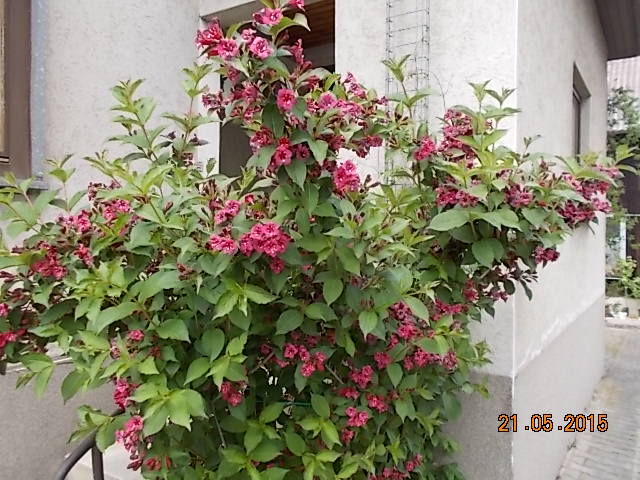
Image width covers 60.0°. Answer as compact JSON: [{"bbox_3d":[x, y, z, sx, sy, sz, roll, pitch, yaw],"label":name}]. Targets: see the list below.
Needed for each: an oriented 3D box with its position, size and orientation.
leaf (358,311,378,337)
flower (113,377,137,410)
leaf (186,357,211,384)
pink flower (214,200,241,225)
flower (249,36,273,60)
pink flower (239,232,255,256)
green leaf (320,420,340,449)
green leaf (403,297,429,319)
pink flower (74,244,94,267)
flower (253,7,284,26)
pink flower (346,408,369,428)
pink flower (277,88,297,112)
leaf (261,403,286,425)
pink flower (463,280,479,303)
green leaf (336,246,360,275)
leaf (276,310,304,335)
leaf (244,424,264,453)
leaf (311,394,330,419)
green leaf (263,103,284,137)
[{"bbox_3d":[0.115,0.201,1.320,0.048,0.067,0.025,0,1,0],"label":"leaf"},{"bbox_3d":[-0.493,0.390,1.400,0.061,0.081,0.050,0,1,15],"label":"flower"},{"bbox_3d":[-0.300,0.322,1.360,0.043,0.087,0.016,38,-27,15],"label":"leaf"},{"bbox_3d":[-0.264,-0.078,1.580,0.071,0.066,0.050,0,0,-9],"label":"pink flower"},{"bbox_3d":[-0.153,-0.494,1.430,0.059,0.059,0.045,0,0,-13],"label":"flower"},{"bbox_3d":[-0.176,0.011,1.330,0.036,0.055,0.040,0,0,6],"label":"pink flower"},{"bbox_3d":[0.026,0.473,1.350,0.046,0.065,0.038,0,0,-14],"label":"green leaf"},{"bbox_3d":[0.245,0.178,1.420,0.038,0.088,0.016,-37,-24,-18],"label":"green leaf"},{"bbox_3d":[-0.730,0.048,1.720,0.059,0.066,0.045,0,0,-23],"label":"pink flower"},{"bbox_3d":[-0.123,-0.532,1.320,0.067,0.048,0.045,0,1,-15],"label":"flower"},{"bbox_3d":[0.101,0.483,1.500,0.057,0.051,0.045,0,0,2],"label":"pink flower"},{"bbox_3d":[-0.082,-0.340,1.350,0.046,0.056,0.041,0,0,-2],"label":"pink flower"},{"bbox_3d":[-0.134,0.491,1.570,0.091,0.039,0.020,-37,-25,-27],"label":"leaf"},{"bbox_3d":[0.412,0.141,1.520,0.042,0.057,0.046,0,0,-2],"label":"pink flower"},{"bbox_3d":[0.080,0.060,1.550,0.064,0.076,0.035,0,0,3],"label":"green leaf"},{"bbox_3d":[-0.081,0.226,1.530,0.074,0.067,0.035,0,0,-3],"label":"leaf"},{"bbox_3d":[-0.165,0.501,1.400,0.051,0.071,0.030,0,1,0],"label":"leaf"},{"bbox_3d":[-0.007,0.471,1.570,0.042,0.077,0.020,-22,-33,-15],"label":"leaf"},{"bbox_3d":[-0.122,-0.315,1.450,0.055,0.084,0.030,0,0,-2],"label":"green leaf"}]

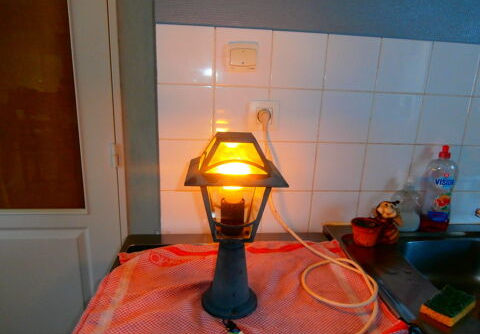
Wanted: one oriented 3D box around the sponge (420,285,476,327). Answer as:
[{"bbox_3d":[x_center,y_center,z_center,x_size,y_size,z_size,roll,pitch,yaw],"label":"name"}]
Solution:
[{"bbox_3d":[0.428,0.281,0.681,0.113,0.020,0.060,-9,18,-36],"label":"sponge"}]

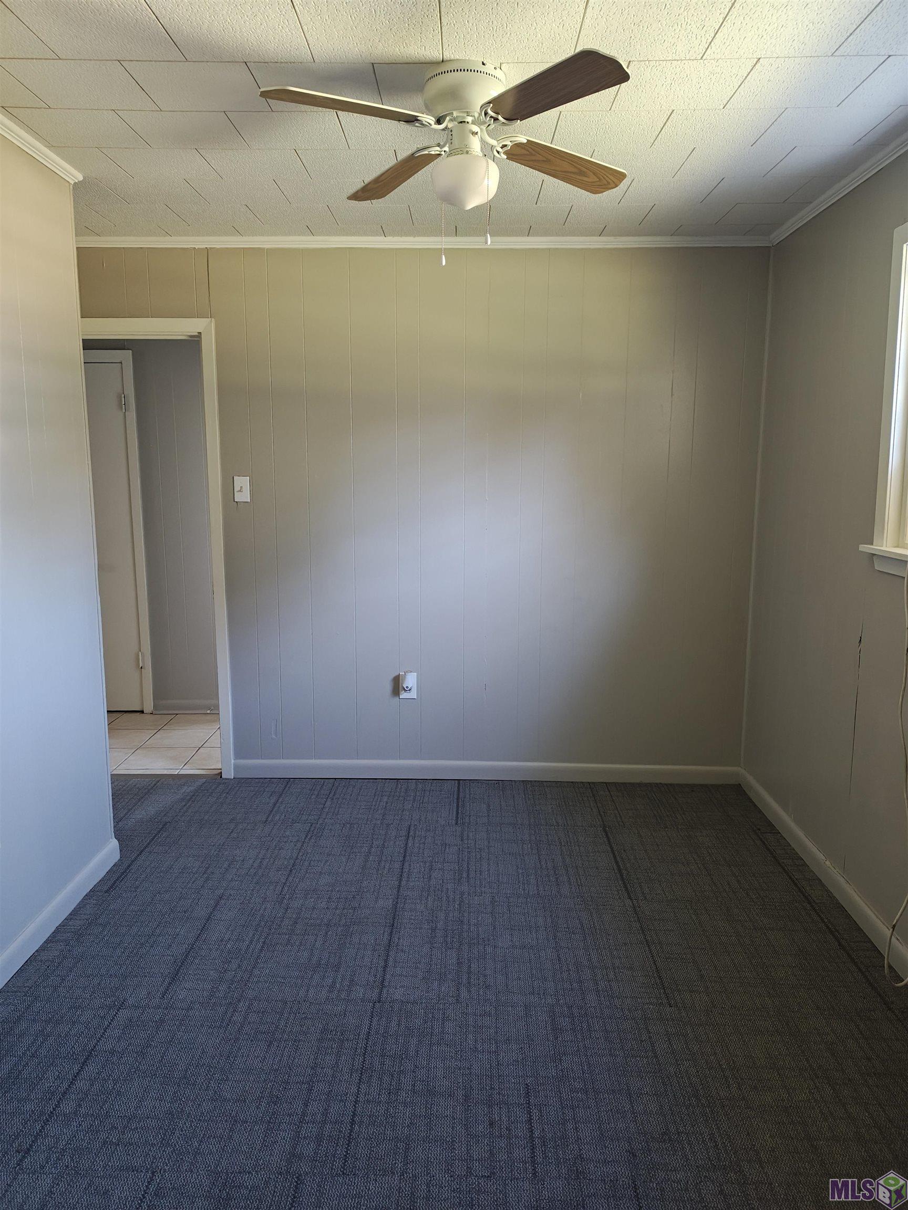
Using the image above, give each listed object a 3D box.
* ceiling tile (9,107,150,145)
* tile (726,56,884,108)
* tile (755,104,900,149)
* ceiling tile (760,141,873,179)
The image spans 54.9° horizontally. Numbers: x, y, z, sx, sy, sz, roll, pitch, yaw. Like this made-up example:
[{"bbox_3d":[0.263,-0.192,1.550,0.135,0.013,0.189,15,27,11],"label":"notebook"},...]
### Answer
[{"bbox_3d":[-1.080,-1.388,2.530,0.305,0.015,0.305,0,10,1],"label":"ceiling tile"},{"bbox_3d":[0.878,-1.321,2.203,0.305,0.015,0.305,0,10,1],"label":"tile"},{"bbox_3d":[1.054,-1.374,2.500,0.305,0.015,0.305,0,10,1],"label":"tile"},{"bbox_3d":[1.186,-1.425,2.798,0.290,0.015,0.305,0,10,1],"label":"ceiling tile"}]

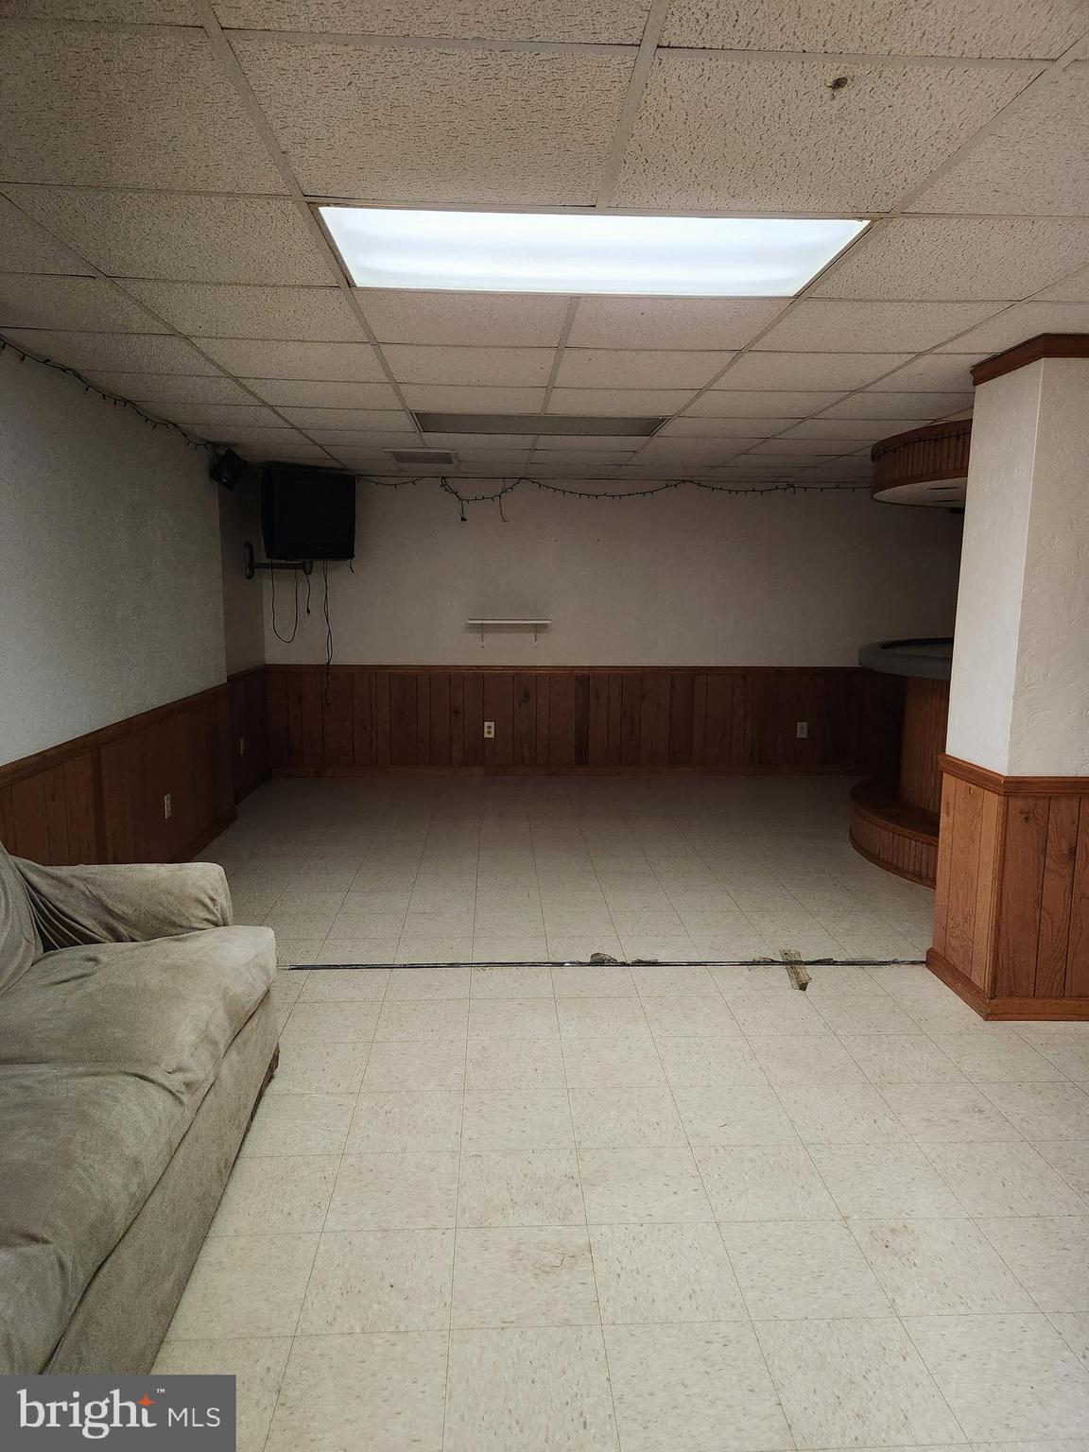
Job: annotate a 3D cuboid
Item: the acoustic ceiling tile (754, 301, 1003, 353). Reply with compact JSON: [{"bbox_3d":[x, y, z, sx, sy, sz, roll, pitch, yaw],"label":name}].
[{"bbox_3d":[0.973,-1.202,2.910,0.600,0.025,0.600,0,8,-3],"label":"acoustic ceiling tile"}]

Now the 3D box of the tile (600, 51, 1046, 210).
[{"bbox_3d":[0.438,-1.026,1.694,0.600,0.025,0.600,0,8,-3],"label":"tile"}]

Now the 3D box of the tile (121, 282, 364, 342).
[{"bbox_3d":[-0.844,-1.214,2.834,0.600,0.020,0.600,0,8,-3],"label":"tile"}]

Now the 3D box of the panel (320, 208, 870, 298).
[{"bbox_3d":[0.102,-1.125,2.277,1.180,0.050,0.580,0,9,-3],"label":"panel"}]

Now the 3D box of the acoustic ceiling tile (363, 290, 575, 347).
[{"bbox_3d":[-0.233,-1.208,2.865,0.600,0.025,0.600,0,8,-3],"label":"acoustic ceiling tile"}]

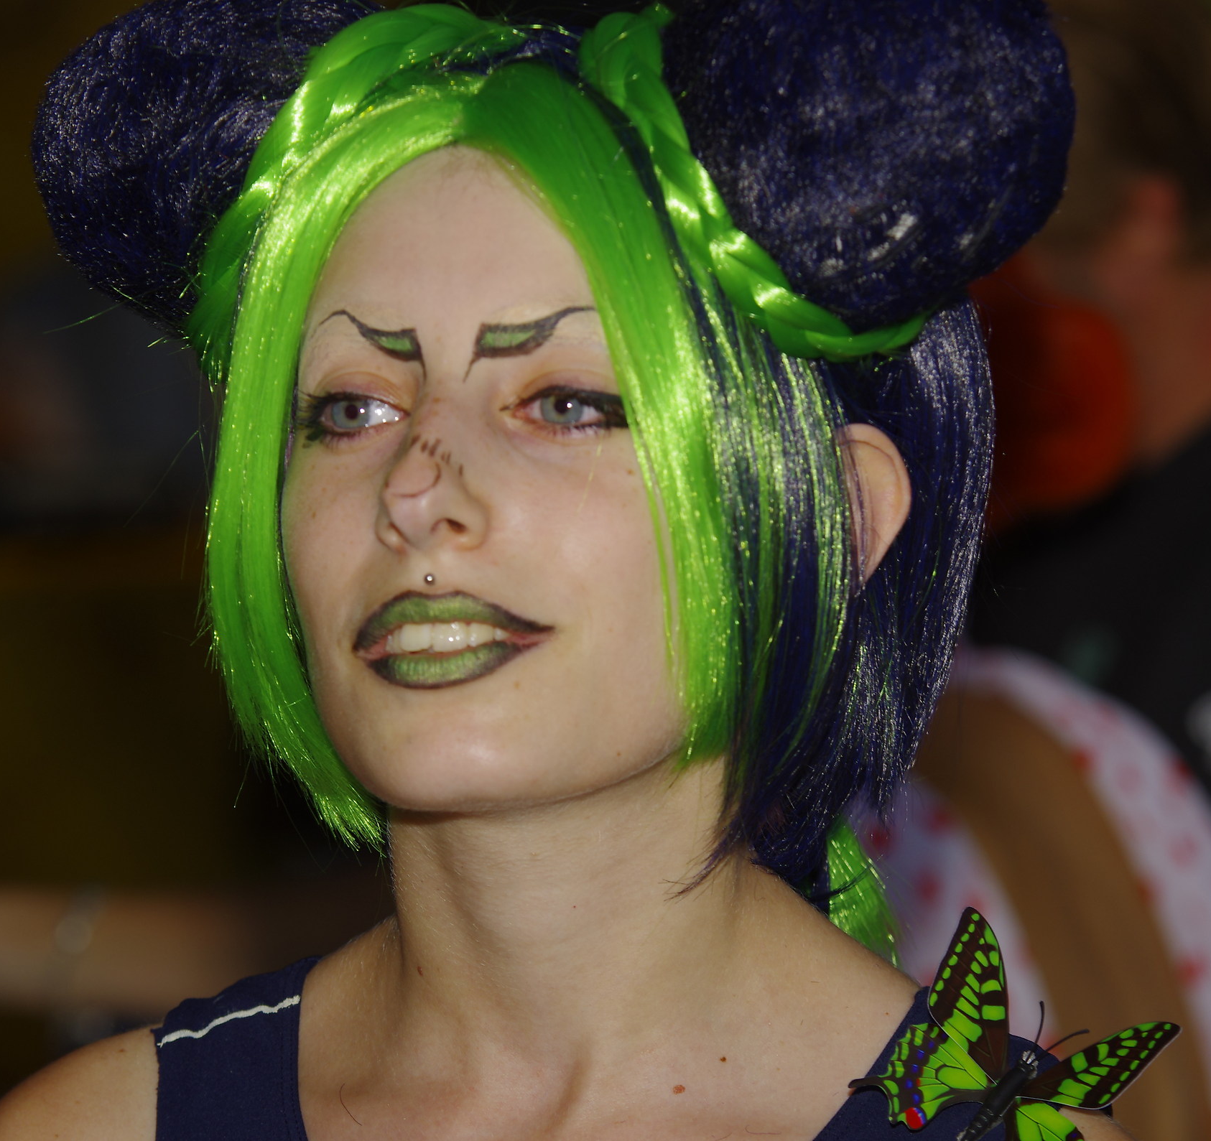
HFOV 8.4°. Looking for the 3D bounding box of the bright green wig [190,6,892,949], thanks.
[{"bbox_3d":[-0.009,-0.027,2.330,0.205,0.270,0.210,0,-5,28],"label":"bright green wig"}]

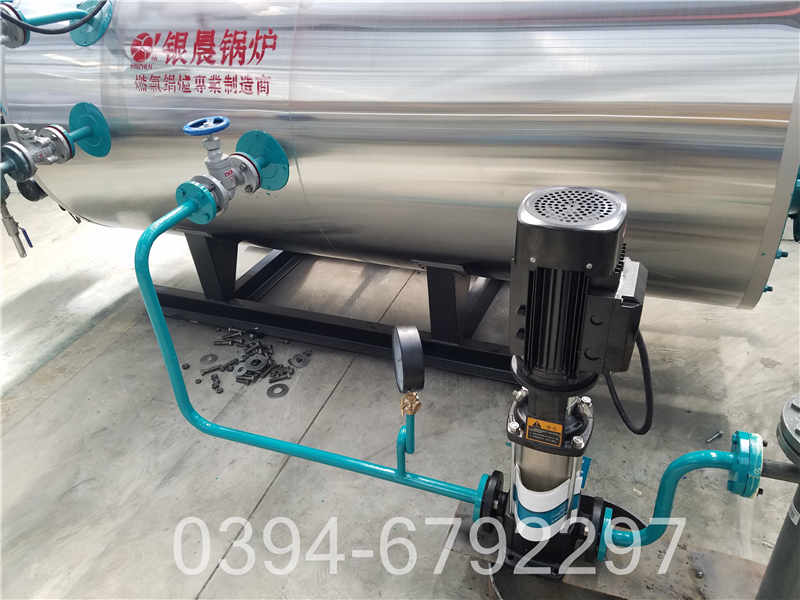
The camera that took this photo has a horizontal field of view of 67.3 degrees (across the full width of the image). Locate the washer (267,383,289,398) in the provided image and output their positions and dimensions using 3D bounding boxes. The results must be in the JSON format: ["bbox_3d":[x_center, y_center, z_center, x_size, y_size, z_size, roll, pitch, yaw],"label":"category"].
[{"bbox_3d":[-0.398,0.297,1.958,0.072,0.005,0.072,-3,32,2],"label":"washer"}]

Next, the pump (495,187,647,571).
[{"bbox_3d":[0.302,0.203,1.180,0.262,0.828,0.220,8,33,18],"label":"pump"}]

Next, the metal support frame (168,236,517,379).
[{"bbox_3d":[-0.137,-0.179,2.324,1.663,0.396,0.728,9,34,20],"label":"metal support frame"}]

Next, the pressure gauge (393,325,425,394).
[{"bbox_3d":[0.018,0.116,1.165,0.040,0.128,0.128,-7,32,-5],"label":"pressure gauge"}]

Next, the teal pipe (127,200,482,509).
[{"bbox_3d":[-0.185,0.095,1.428,0.829,0.537,0.278,9,34,20],"label":"teal pipe"}]

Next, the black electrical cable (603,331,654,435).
[{"bbox_3d":[0.406,0.146,1.062,0.096,0.223,0.066,9,34,20],"label":"black electrical cable"}]

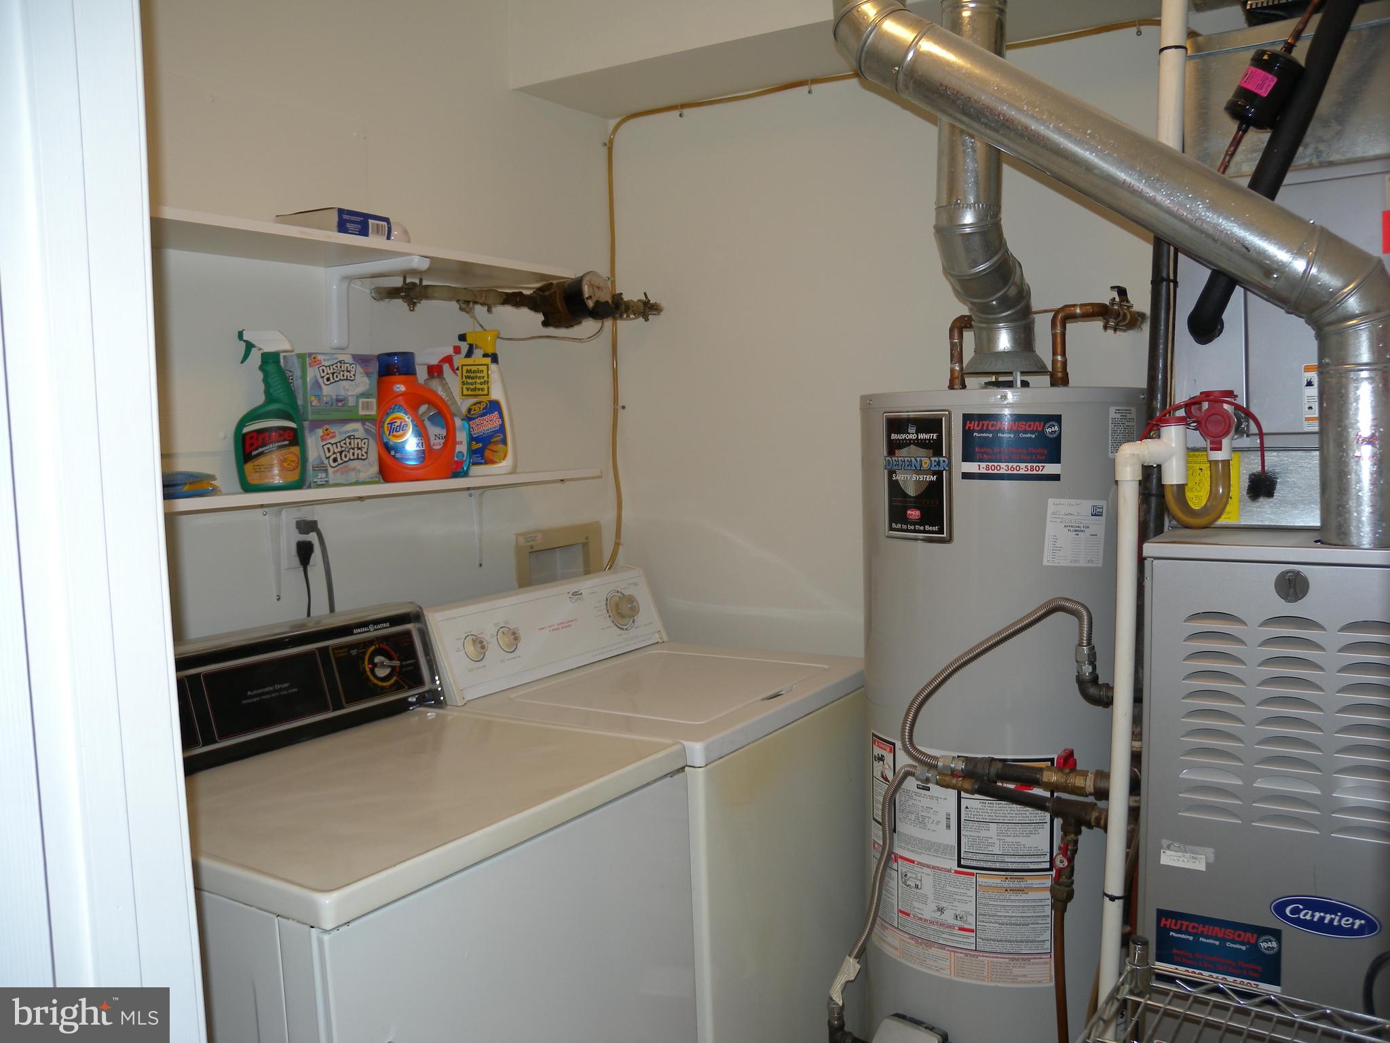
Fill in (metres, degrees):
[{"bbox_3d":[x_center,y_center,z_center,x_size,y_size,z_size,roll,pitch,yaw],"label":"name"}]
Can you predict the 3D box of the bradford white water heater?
[{"bbox_3d":[0.554,0.491,2.042,0.550,1.448,0.508,-6,7,-44],"label":"bradford white water heater"}]

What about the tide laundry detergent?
[{"bbox_3d":[-0.522,-0.194,2.103,0.088,0.240,0.156,3,7,44],"label":"tide laundry detergent"}]

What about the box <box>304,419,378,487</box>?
[{"bbox_3d":[-0.620,-0.116,1.928,0.071,0.112,0.133,2,6,36],"label":"box"}]

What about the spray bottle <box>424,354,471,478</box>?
[{"bbox_3d":[-0.506,-0.216,2.236,0.105,0.262,0.060,-4,6,-32],"label":"spray bottle"}]

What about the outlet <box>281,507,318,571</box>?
[{"bbox_3d":[-0.732,0.032,2.087,0.012,0.116,0.072,2,6,33],"label":"outlet"}]

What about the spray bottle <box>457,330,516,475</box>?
[{"bbox_3d":[-0.419,-0.238,2.270,0.108,0.284,0.064,-3,5,-14],"label":"spray bottle"}]

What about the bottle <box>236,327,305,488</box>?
[{"bbox_3d":[-0.689,-0.178,1.825,0.063,0.260,0.108,3,6,40],"label":"bottle"}]

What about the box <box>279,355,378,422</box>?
[{"bbox_3d":[-0.620,-0.227,1.920,0.075,0.111,0.133,2,6,39],"label":"box"}]

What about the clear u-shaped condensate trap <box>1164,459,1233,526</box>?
[{"bbox_3d":[0.755,-0.042,1.690,0.098,0.105,0.032,0,5,12],"label":"clear u-shaped condensate trap"}]

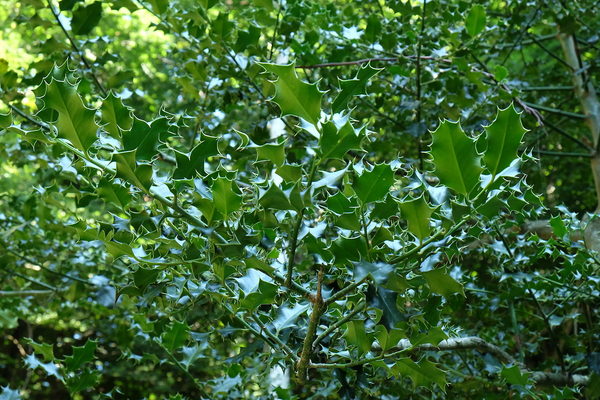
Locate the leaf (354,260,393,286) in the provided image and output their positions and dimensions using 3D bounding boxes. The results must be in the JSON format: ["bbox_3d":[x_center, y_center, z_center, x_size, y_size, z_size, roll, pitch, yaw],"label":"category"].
[{"bbox_3d":[0.069,0.068,0.840,0.044,0.025,0.018,9,-5,-35],"label":"leaf"}]

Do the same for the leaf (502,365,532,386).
[{"bbox_3d":[0.335,0.273,1.400,0.044,0.058,0.020,-37,31,4],"label":"leaf"}]

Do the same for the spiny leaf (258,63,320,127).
[{"bbox_3d":[-0.009,-0.099,0.840,0.047,0.079,0.020,-43,11,4],"label":"spiny leaf"}]

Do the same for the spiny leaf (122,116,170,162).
[{"bbox_3d":[-0.171,-0.067,1.000,0.042,0.059,0.017,37,25,0],"label":"spiny leaf"}]

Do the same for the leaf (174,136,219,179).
[{"bbox_3d":[-0.116,-0.047,1.000,0.059,0.032,0.017,-46,0,25],"label":"leaf"}]

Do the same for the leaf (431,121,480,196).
[{"bbox_3d":[0.162,-0.043,0.930,0.048,0.079,0.018,-16,15,0],"label":"leaf"}]

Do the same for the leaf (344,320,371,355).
[{"bbox_3d":[0.069,0.165,1.080,0.025,0.046,0.015,-14,30,0],"label":"leaf"}]

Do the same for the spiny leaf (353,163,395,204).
[{"bbox_3d":[0.073,-0.017,0.900,0.038,0.052,0.018,25,29,4],"label":"spiny leaf"}]

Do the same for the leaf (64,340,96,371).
[{"bbox_3d":[-0.317,0.225,1.300,0.071,0.039,0.020,-46,4,21],"label":"leaf"}]

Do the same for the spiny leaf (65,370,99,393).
[{"bbox_3d":[-0.316,0.262,1.300,0.053,0.027,0.018,-22,0,25],"label":"spiny leaf"}]

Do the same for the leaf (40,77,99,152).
[{"bbox_3d":[-0.215,-0.080,0.840,0.045,0.078,0.020,-24,19,-11],"label":"leaf"}]

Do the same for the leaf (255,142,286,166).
[{"bbox_3d":[-0.030,-0.046,0.920,0.035,0.042,0.018,-36,45,0],"label":"leaf"}]

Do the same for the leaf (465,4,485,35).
[{"bbox_3d":[0.312,-0.319,1.600,0.037,0.057,0.018,7,21,10],"label":"leaf"}]

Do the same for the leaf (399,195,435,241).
[{"bbox_3d":[0.127,0.019,0.980,0.037,0.055,0.017,-7,30,0],"label":"leaf"}]

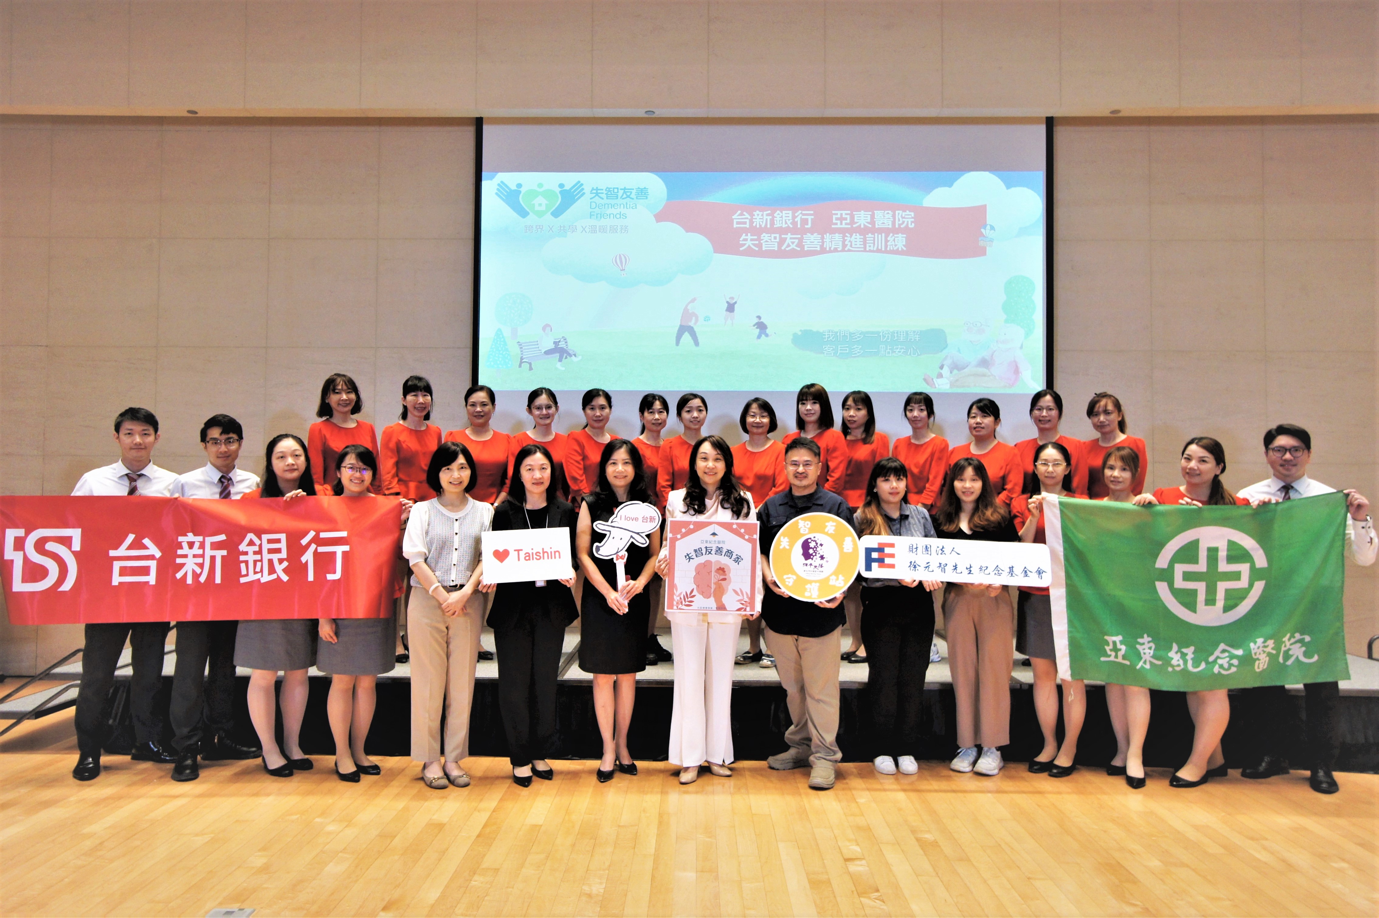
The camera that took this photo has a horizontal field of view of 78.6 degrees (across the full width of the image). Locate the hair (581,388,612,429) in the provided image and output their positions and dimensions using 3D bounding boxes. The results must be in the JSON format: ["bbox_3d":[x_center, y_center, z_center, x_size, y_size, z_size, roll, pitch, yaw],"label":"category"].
[{"bbox_3d":[-0.539,-0.288,4.890,0.175,0.235,0.210,0,-2,-5],"label":"hair"}]

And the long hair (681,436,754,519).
[{"bbox_3d":[0.141,0.090,4.250,0.345,0.420,0.260,2,-2,1],"label":"long hair"}]

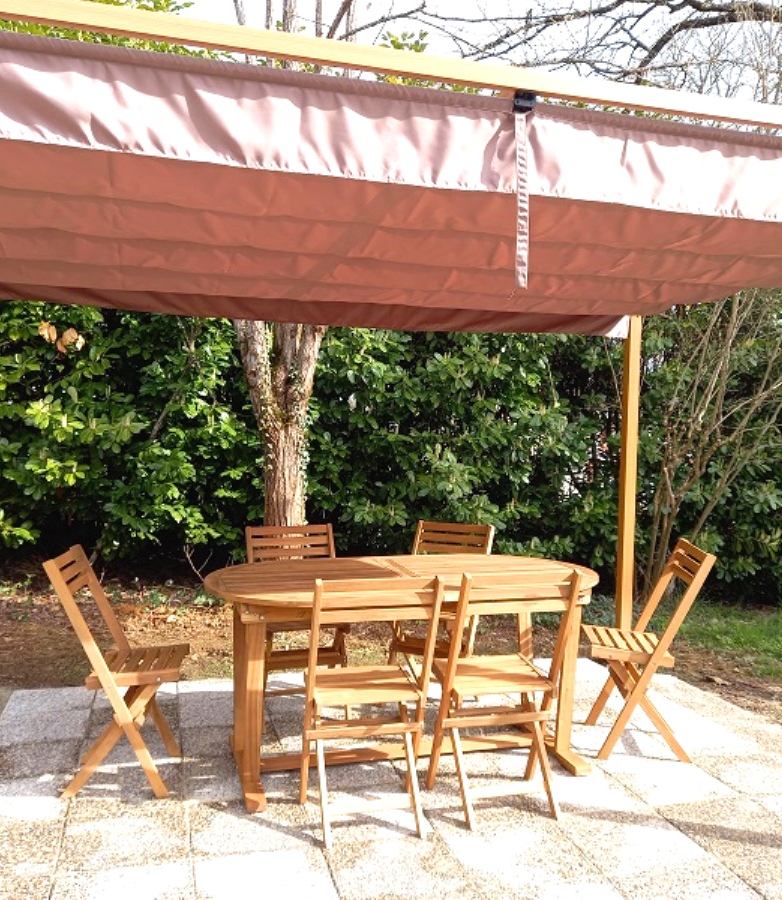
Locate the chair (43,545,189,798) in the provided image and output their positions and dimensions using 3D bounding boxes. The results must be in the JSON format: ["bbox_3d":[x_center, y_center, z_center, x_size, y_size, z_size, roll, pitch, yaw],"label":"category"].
[{"bbox_3d":[-1.017,0.813,3.288,0.462,0.870,0.415,0,2,-7],"label":"chair"}]

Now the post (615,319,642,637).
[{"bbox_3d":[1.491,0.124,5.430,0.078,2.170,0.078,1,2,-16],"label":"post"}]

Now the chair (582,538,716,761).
[{"bbox_3d":[1.065,0.823,3.694,0.462,0.870,0.415,1,2,5],"label":"chair"}]

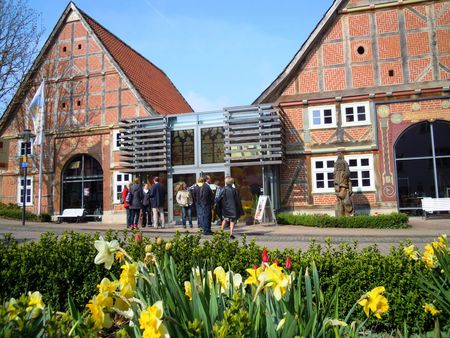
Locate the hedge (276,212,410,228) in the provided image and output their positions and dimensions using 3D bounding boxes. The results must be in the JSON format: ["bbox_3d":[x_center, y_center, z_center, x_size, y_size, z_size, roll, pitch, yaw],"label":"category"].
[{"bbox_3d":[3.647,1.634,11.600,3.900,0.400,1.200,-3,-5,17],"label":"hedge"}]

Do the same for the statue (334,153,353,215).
[{"bbox_3d":[4.067,0.642,12.500,0.600,2.400,0.580,-3,-5,15],"label":"statue"}]

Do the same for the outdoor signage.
[{"bbox_3d":[1.430,1.434,12.800,0.600,1.060,0.630,1,-6,-22],"label":"outdoor signage"}]

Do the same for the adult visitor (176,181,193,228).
[{"bbox_3d":[-1.401,1.235,12.600,0.520,1.620,0.400,-3,-5,12],"label":"adult visitor"}]

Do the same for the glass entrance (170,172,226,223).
[{"bbox_3d":[-1.161,1.182,15.100,2.450,2.200,0.150,-3,-5,15],"label":"glass entrance"}]

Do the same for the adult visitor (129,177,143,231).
[{"bbox_3d":[-3.035,1.187,12.350,0.470,1.700,0.350,-4,-6,27],"label":"adult visitor"}]

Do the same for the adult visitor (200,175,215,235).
[{"bbox_3d":[-0.515,1.062,10.900,0.360,1.760,0.480,4,-7,-45],"label":"adult visitor"}]

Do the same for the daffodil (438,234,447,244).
[{"bbox_3d":[1.374,0.445,2.300,0.050,0.060,0.055,2,-6,-37],"label":"daffodil"}]

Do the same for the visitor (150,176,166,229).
[{"bbox_3d":[-2.282,1.167,12.500,0.520,1.770,0.360,0,-5,-18],"label":"visitor"}]

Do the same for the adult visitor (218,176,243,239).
[{"bbox_3d":[0.148,1.023,9.800,0.600,1.660,0.450,-1,-5,-3],"label":"adult visitor"}]

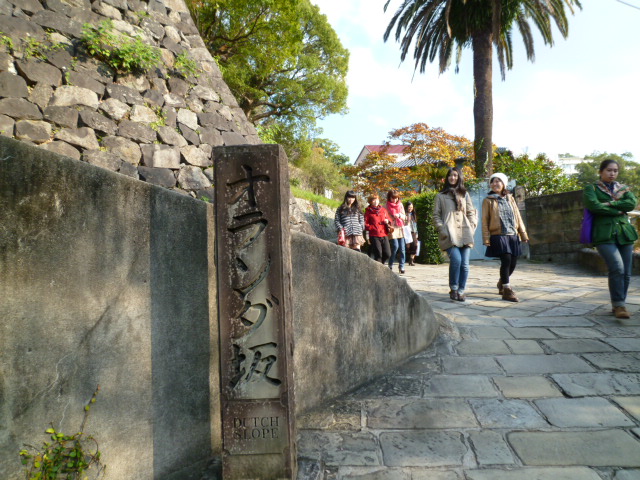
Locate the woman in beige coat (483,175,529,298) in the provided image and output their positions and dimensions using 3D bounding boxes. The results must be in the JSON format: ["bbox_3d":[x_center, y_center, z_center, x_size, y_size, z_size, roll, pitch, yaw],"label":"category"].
[{"bbox_3d":[2.299,-0.037,5.500,0.510,1.580,0.400,-2,-2,-5],"label":"woman in beige coat"}]

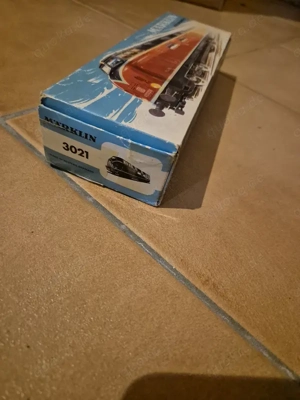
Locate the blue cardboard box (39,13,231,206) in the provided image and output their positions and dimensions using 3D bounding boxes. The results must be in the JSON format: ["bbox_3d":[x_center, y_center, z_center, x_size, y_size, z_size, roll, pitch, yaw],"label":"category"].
[{"bbox_3d":[0.013,-0.106,0.235,0.076,0.046,0.245,21,47,4],"label":"blue cardboard box"}]

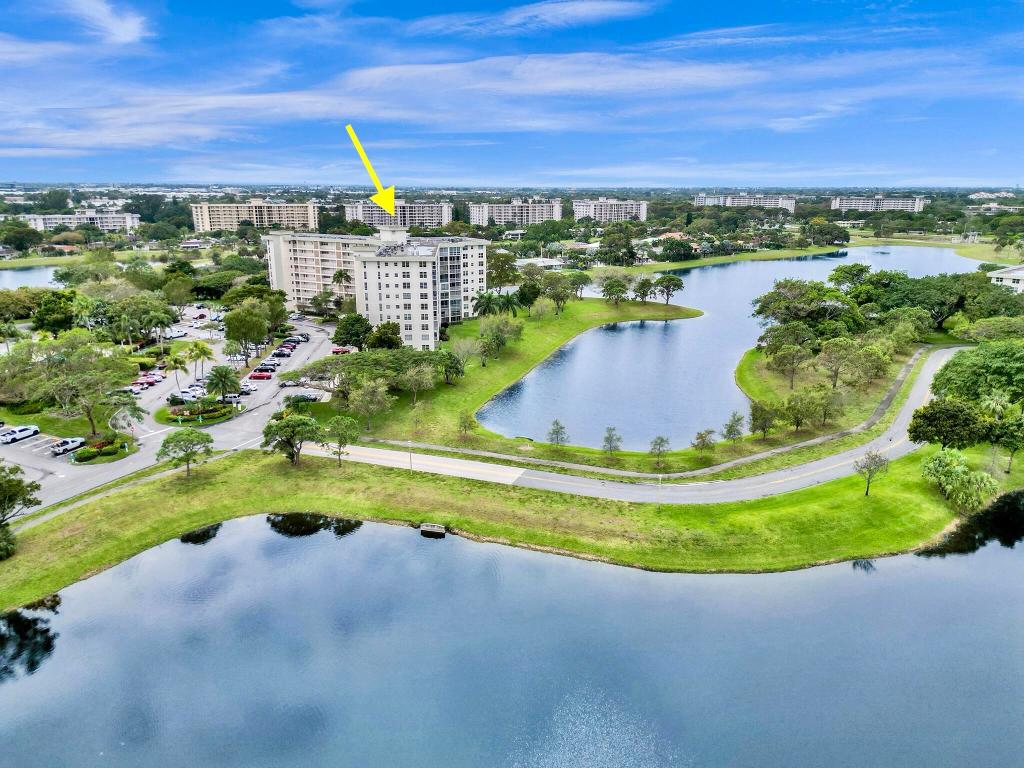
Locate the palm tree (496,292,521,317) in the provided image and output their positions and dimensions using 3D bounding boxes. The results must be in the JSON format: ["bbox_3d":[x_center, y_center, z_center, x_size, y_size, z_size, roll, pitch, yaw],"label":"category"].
[{"bbox_3d":[-1.280,-21.620,212.970,7.930,11.960,7.930,0,16,0],"label":"palm tree"}]

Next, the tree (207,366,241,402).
[{"bbox_3d":[-57.170,0.180,141.130,6.640,8.160,6.640,-6,17,-22],"label":"tree"}]

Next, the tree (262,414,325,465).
[{"bbox_3d":[-32.820,8.690,107.020,9.000,7.400,8.600,0,16,0],"label":"tree"}]

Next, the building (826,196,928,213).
[{"bbox_3d":[437.620,-208.400,846.200,98.000,27.500,21.000,6,17,19],"label":"building"}]

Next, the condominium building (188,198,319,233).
[{"bbox_3d":[-214.050,-140.000,600.370,97.000,29.500,22.000,-10,19,-34],"label":"condominium building"}]

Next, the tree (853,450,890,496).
[{"bbox_3d":[50.820,12.610,100.660,5.230,6.940,5.230,9,18,27],"label":"tree"}]

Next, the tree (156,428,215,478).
[{"bbox_3d":[-48.570,10.290,105.910,8.630,7.720,8.630,-7,17,-25],"label":"tree"}]

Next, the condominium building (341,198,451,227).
[{"bbox_3d":[-101.830,-154.710,654.800,96.000,29.500,22.000,-9,18,-30],"label":"condominium building"}]

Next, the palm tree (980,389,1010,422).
[{"bbox_3d":[70.430,7.300,103.960,4.500,12.300,4.500,0,16,0],"label":"palm tree"}]

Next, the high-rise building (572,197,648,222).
[{"bbox_3d":[107.800,-185.310,767.620,99.000,29.500,22.000,-14,21,-42],"label":"high-rise building"}]

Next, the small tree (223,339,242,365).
[{"bbox_3d":[-66.600,-7.400,168.200,4.700,6.700,4.700,0,16,0],"label":"small tree"}]

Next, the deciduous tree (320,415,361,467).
[{"bbox_3d":[-25.560,8.720,106.270,5.400,7.800,5.400,0,16,0],"label":"deciduous tree"}]

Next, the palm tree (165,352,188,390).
[{"bbox_3d":[-63.500,-1.000,135.640,4.800,10.300,4.800,0,16,0],"label":"palm tree"}]

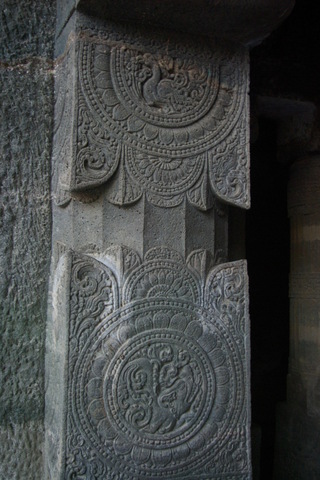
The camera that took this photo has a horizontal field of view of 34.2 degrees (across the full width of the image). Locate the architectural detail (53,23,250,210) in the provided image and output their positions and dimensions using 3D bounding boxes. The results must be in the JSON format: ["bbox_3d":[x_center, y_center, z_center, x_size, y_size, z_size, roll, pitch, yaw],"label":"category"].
[{"bbox_3d":[-0.043,-0.460,2.384,0.750,0.687,0.510,3,-6,-16],"label":"architectural detail"}]

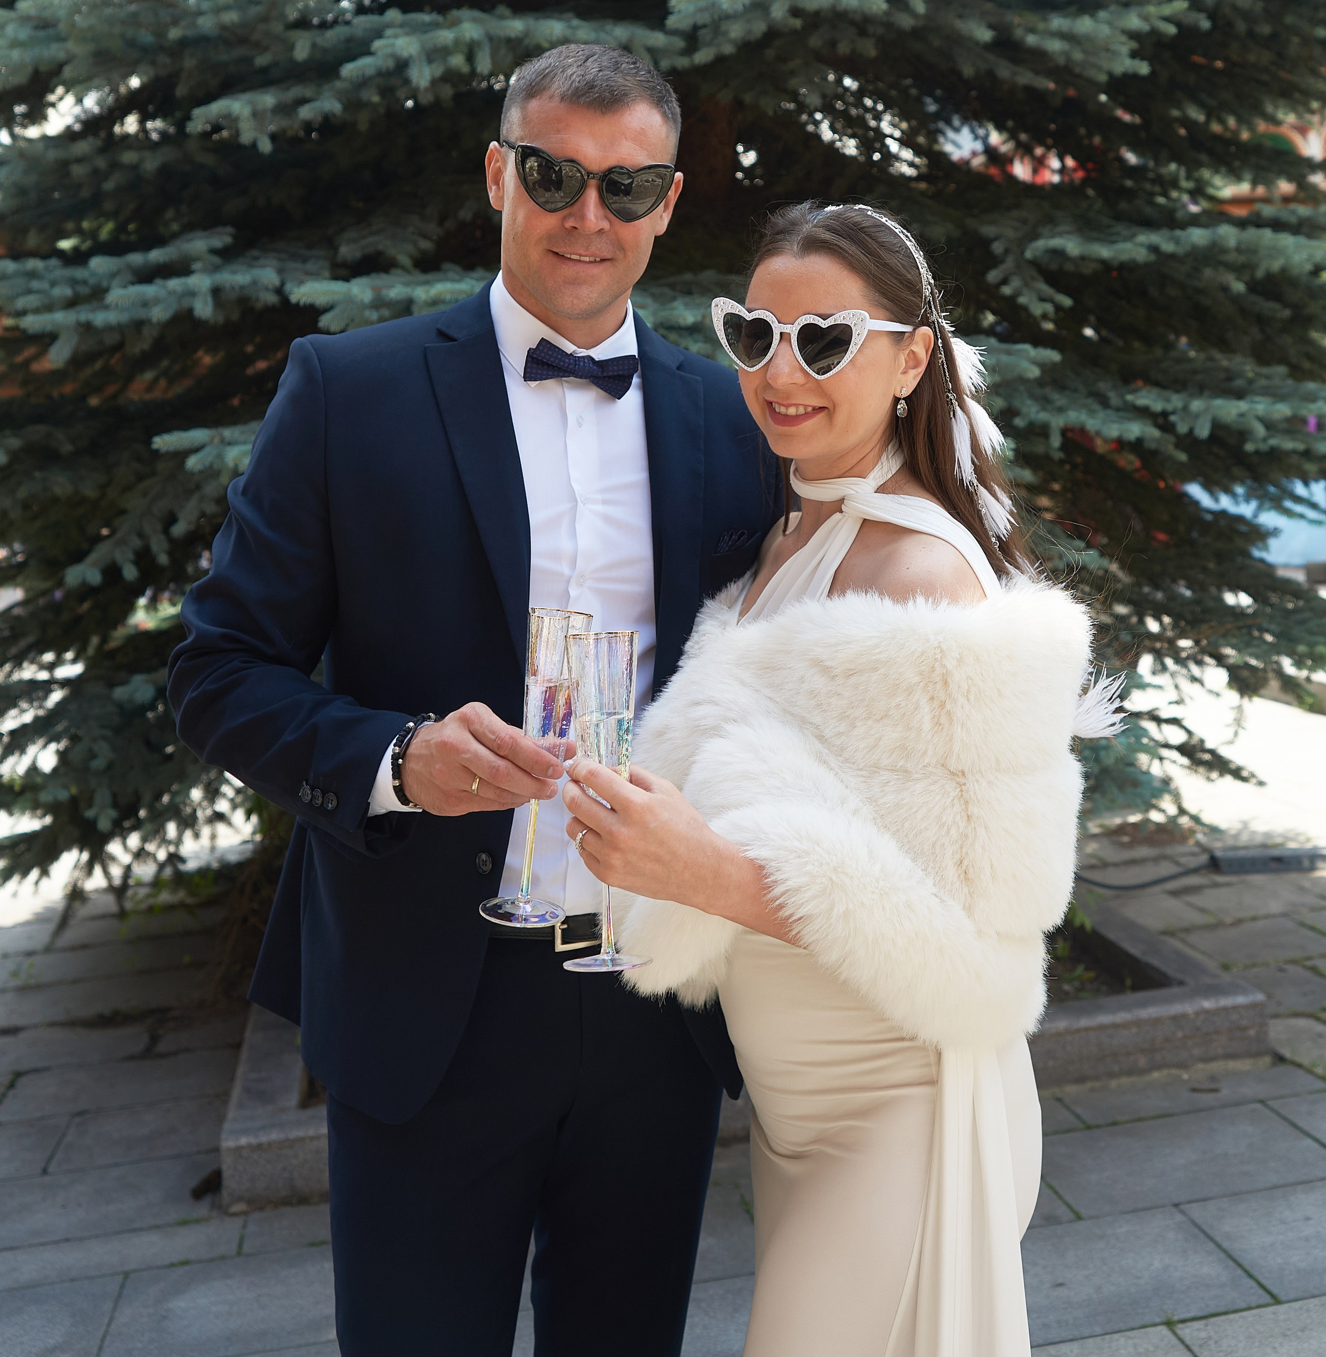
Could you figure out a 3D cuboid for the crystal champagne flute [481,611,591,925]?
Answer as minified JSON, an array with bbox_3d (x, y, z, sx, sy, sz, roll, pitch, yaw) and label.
[{"bbox_3d":[-0.098,0.070,1.071,0.071,0.254,0.071,8,10,0],"label":"crystal champagne flute"}]

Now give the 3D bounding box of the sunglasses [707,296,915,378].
[{"bbox_3d":[0.141,-0.294,1.166,0.146,0.059,0.140,14,17,30],"label":"sunglasses"}]

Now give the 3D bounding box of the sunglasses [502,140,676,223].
[{"bbox_3d":[-0.078,-0.470,1.246,0.146,0.058,0.140,3,24,-15],"label":"sunglasses"}]

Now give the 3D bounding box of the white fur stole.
[{"bbox_3d":[0.174,0.114,1.220,0.370,0.385,0.430,-11,13,-41],"label":"white fur stole"}]

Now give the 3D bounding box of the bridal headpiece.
[{"bbox_3d":[0.194,-0.283,1.216,0.190,0.275,0.140,9,14,32],"label":"bridal headpiece"}]

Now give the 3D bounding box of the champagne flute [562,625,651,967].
[{"bbox_3d":[-0.044,0.093,1.021,0.071,0.254,0.071,-1,0,0],"label":"champagne flute"}]

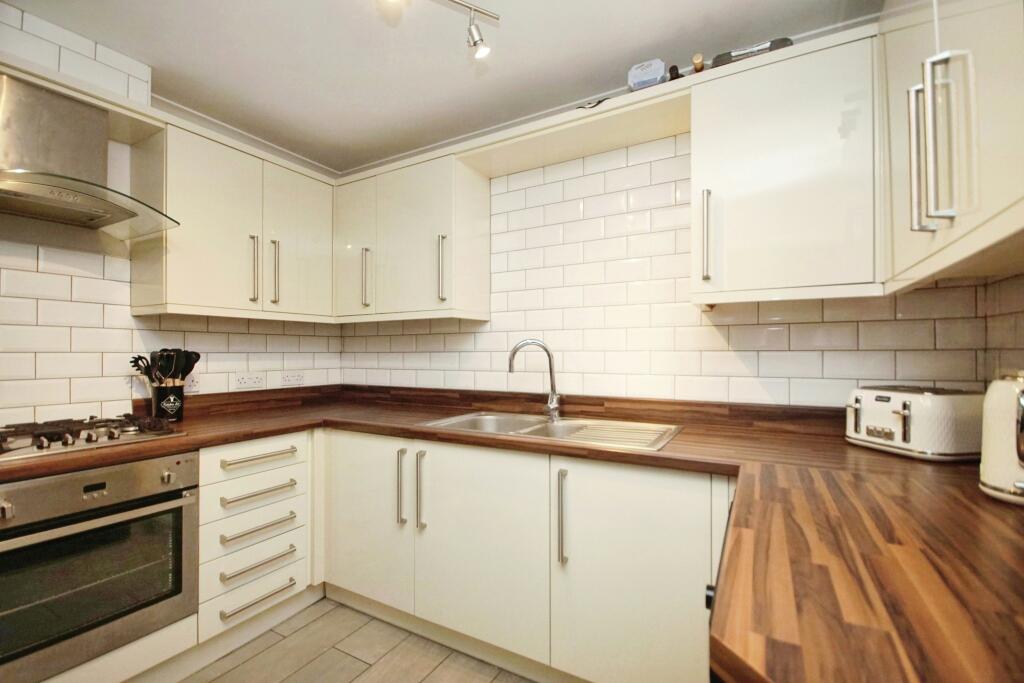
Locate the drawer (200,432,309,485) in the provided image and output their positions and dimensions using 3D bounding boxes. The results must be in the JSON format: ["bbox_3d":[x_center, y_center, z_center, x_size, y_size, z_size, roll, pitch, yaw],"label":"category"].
[{"bbox_3d":[-1.254,0.481,1.895,0.500,0.142,0.446,-1,-2,31],"label":"drawer"}]

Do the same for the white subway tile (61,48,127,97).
[{"bbox_3d":[-1.614,-1.035,1.654,0.012,0.100,0.200,-1,-2,31],"label":"white subway tile"}]

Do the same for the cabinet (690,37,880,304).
[{"bbox_3d":[0.913,-0.505,1.492,0.515,0.755,0.325,-1,-2,29],"label":"cabinet"}]

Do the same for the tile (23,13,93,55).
[{"bbox_3d":[-1.661,-1.119,1.570,0.012,0.072,0.200,-1,-2,31],"label":"tile"}]

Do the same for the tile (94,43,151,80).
[{"bbox_3d":[-1.574,-1.122,1.730,0.012,0.072,0.178,-1,-2,31],"label":"tile"}]

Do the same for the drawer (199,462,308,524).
[{"bbox_3d":[-1.253,0.623,1.892,0.500,0.142,0.446,-1,-2,31],"label":"drawer"}]

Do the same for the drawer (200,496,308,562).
[{"bbox_3d":[-1.252,0.766,1.890,0.500,0.142,0.446,-1,-2,31],"label":"drawer"}]

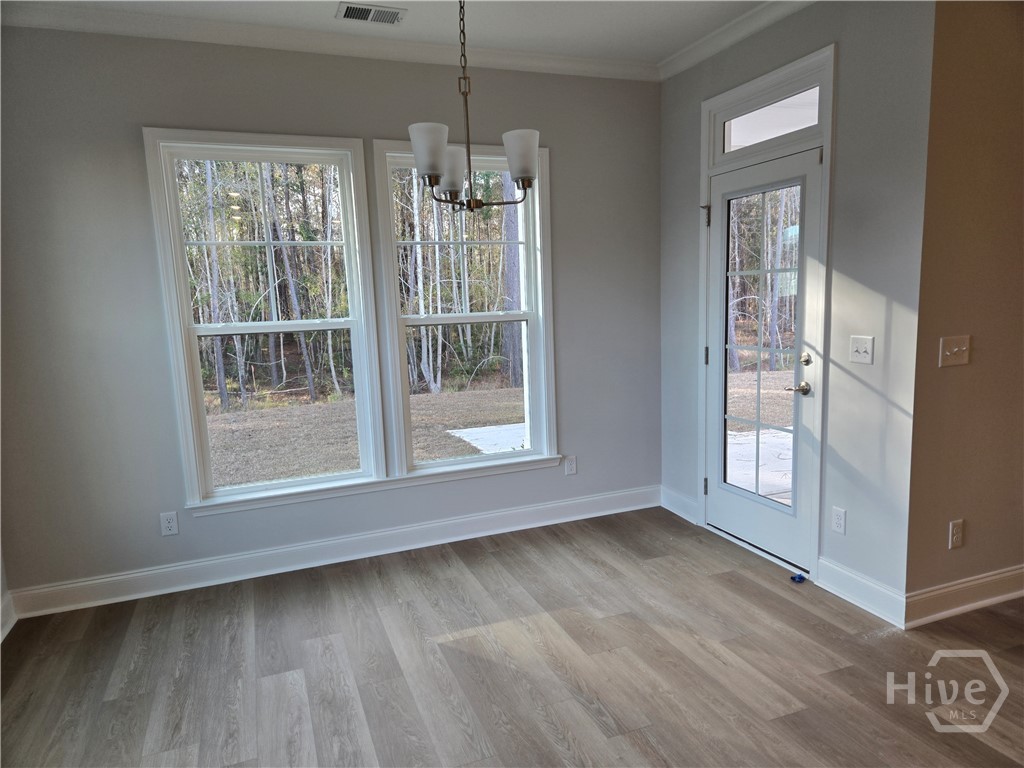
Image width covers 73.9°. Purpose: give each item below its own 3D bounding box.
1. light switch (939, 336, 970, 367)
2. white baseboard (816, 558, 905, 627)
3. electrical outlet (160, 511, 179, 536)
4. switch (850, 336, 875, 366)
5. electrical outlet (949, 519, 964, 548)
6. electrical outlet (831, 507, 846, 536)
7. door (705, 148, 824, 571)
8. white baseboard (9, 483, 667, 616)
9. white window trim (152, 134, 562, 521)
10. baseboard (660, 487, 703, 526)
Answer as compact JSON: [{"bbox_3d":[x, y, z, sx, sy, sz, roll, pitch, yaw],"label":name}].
[{"bbox_3d":[1.813,-0.133,2.777,0.166,0.116,0.015,-5,9,-21],"label":"light switch"},{"bbox_3d":[1.565,0.926,3.053,0.025,0.132,0.470,-5,9,-21],"label":"white baseboard"},{"bbox_3d":[-1.720,0.704,3.421,0.071,0.115,0.010,-5,9,-21],"label":"electrical outlet"},{"bbox_3d":[1.513,-0.145,2.946,0.015,0.116,0.114,-5,9,-21],"label":"switch"},{"bbox_3d":[1.911,0.647,2.921,0.072,0.116,0.010,-5,9,-21],"label":"electrical outlet"},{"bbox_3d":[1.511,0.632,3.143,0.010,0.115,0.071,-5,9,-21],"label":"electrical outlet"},{"bbox_3d":[1.303,-0.115,3.570,0.047,2.016,0.791,-5,9,-21],"label":"door"},{"bbox_3d":[-0.681,0.890,3.853,3.617,0.132,0.025,-5,9,-21],"label":"white baseboard"},{"bbox_3d":[-0.710,-0.344,3.693,2.094,1.885,0.080,-5,9,-21],"label":"white window trim"},{"bbox_3d":[1.060,0.760,4.316,0.025,0.132,0.422,-5,9,-21],"label":"baseboard"}]

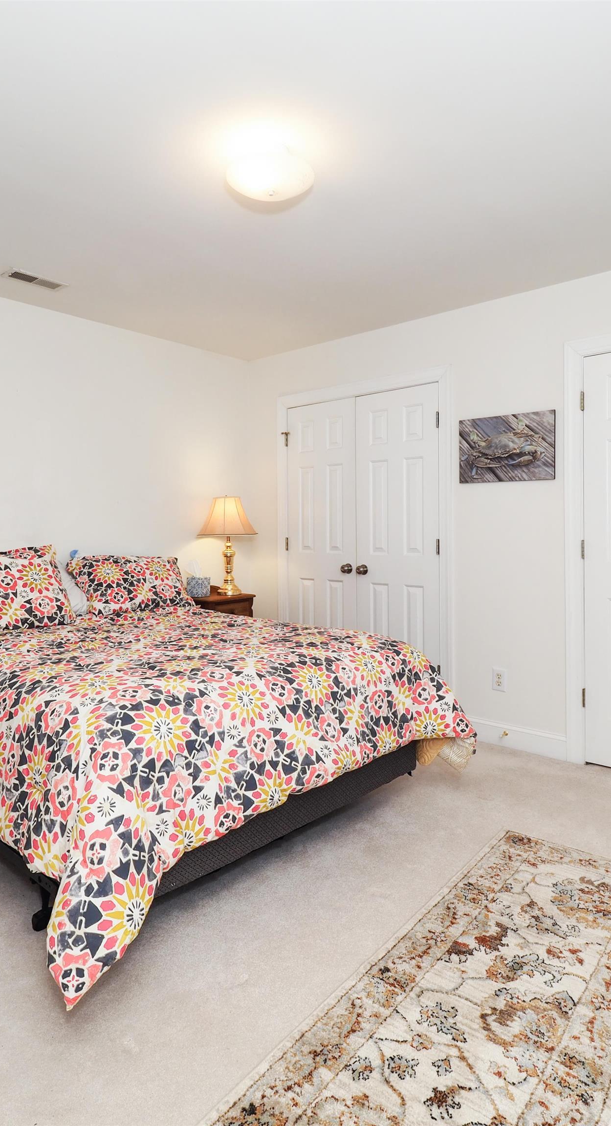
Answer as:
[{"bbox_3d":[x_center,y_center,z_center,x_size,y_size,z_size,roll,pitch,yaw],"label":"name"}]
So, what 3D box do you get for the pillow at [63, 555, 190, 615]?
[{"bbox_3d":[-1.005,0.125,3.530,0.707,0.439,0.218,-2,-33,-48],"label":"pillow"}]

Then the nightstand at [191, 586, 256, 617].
[{"bbox_3d":[-0.604,0.575,3.864,0.410,0.770,0.410,1,2,45],"label":"nightstand"}]

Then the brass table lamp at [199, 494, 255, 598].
[{"bbox_3d":[-0.524,-0.117,4.050,0.405,0.665,0.405,0,1,0],"label":"brass table lamp"}]

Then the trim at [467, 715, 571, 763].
[{"bbox_3d":[1.114,0.961,3.365,0.644,0.120,0.022,1,2,39],"label":"trim"}]

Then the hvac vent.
[{"bbox_3d":[-1.381,-1.445,3.103,0.140,0.020,0.290,1,2,45],"label":"hvac vent"}]

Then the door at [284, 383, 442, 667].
[{"bbox_3d":[0.346,-0.051,4.013,1.198,2.075,0.045,1,2,39],"label":"door"}]

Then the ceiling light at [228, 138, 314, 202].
[{"bbox_3d":[-0.119,-1.329,2.086,0.316,0.133,0.316,0,1,0],"label":"ceiling light"}]

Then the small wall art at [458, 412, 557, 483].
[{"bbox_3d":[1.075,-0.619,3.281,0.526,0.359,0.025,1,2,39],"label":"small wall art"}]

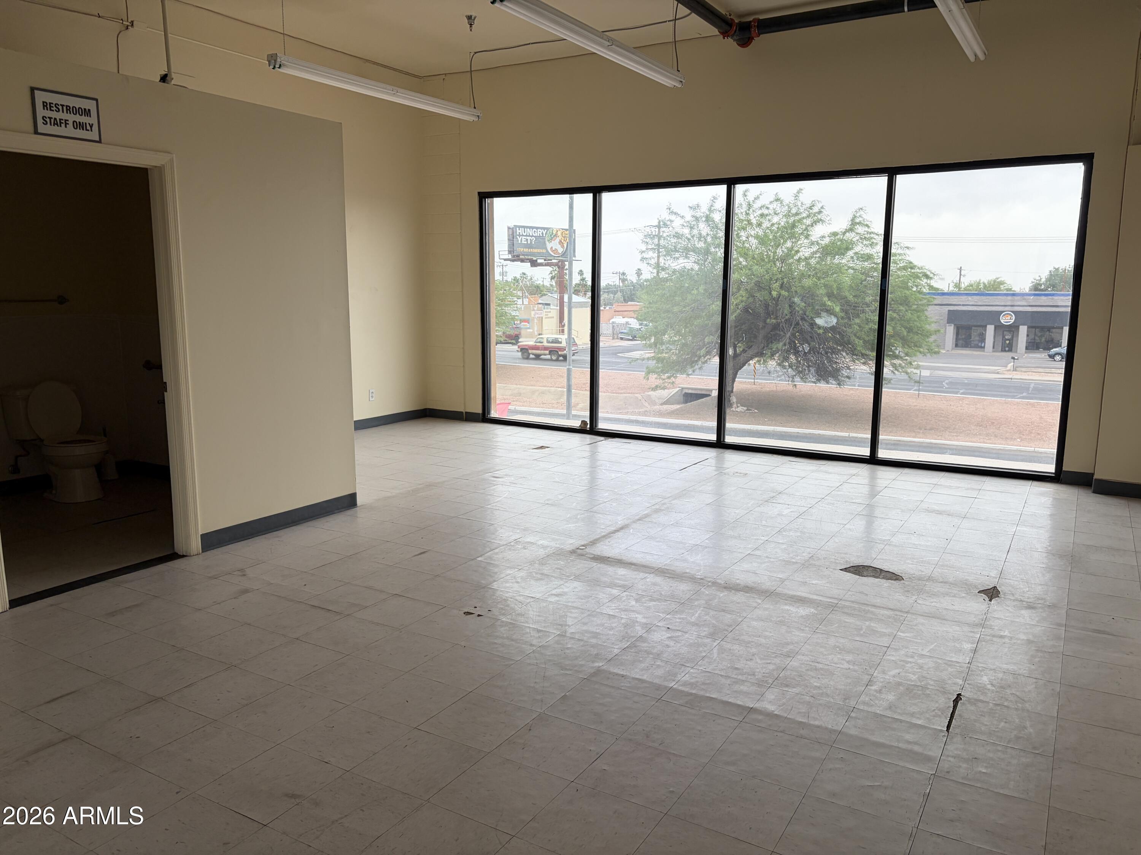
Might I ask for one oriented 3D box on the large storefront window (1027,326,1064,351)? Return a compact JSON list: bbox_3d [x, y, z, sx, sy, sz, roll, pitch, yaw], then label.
[{"bbox_3d":[45.475,-8.518,82.489,3.273,2.212,0.120,6,11,31],"label":"large storefront window"}]

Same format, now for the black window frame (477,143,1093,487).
[{"bbox_3d":[1.408,-1.015,7.777,5.500,2.430,0.100,6,11,31],"label":"black window frame"}]

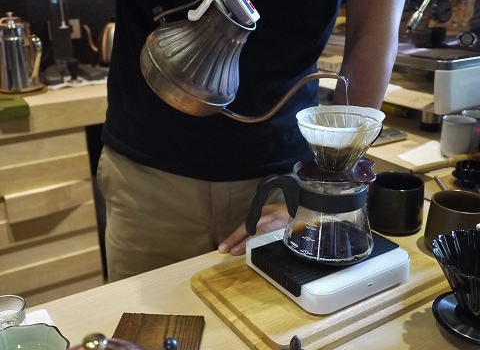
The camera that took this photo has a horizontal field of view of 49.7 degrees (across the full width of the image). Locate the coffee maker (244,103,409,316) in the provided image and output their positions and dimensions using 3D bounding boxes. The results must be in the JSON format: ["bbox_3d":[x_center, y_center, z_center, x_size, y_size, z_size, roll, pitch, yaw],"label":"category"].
[{"bbox_3d":[0.101,0.028,0.622,0.178,0.200,0.162,-14,24,-31],"label":"coffee maker"}]

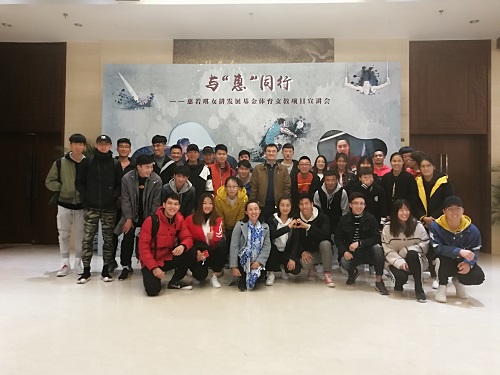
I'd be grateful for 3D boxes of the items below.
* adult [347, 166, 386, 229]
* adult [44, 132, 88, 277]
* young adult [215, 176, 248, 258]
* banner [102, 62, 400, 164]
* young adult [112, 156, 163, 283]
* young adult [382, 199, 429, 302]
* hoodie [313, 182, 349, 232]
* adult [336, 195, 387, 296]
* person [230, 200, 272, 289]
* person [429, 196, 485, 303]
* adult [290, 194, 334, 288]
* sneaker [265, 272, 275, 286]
[{"bbox_3d":[1.558,0.424,5.170,0.520,1.400,0.500,0,0,13],"label":"adult"},{"bbox_3d":[-2.293,0.210,4.900,0.530,1.755,0.360,1,0,-13],"label":"adult"},{"bbox_3d":[-0.226,0.509,4.963,0.450,1.300,0.650,1,-1,-5],"label":"young adult"},{"bbox_3d":[0.025,-0.453,6.600,5.050,3.260,0.100,0,-1,1],"label":"banner"},{"bbox_3d":[-1.367,0.349,4.780,0.580,1.490,0.600,1,0,-13],"label":"young adult"},{"bbox_3d":[1.649,0.612,4.150,0.500,1.010,0.700,0,0,13],"label":"young adult"},{"bbox_3d":[0.993,0.256,4.750,0.450,0.620,0.330,0,-1,5],"label":"hoodie"},{"bbox_3d":[1.270,0.624,4.511,0.600,1.090,0.750,1,-1,7],"label":"adult"},{"bbox_3d":[0.012,0.649,4.580,0.470,1.010,0.650,1,-1,0],"label":"person"},{"bbox_3d":[2.236,0.642,4.261,0.620,1.070,0.720,0,-1,20],"label":"person"},{"bbox_3d":[0.768,0.633,4.761,0.540,1.070,0.750,0,-1,14],"label":"adult"},{"bbox_3d":[0.227,1.049,4.480,0.105,0.115,0.265,0,0,8],"label":"sneaker"}]

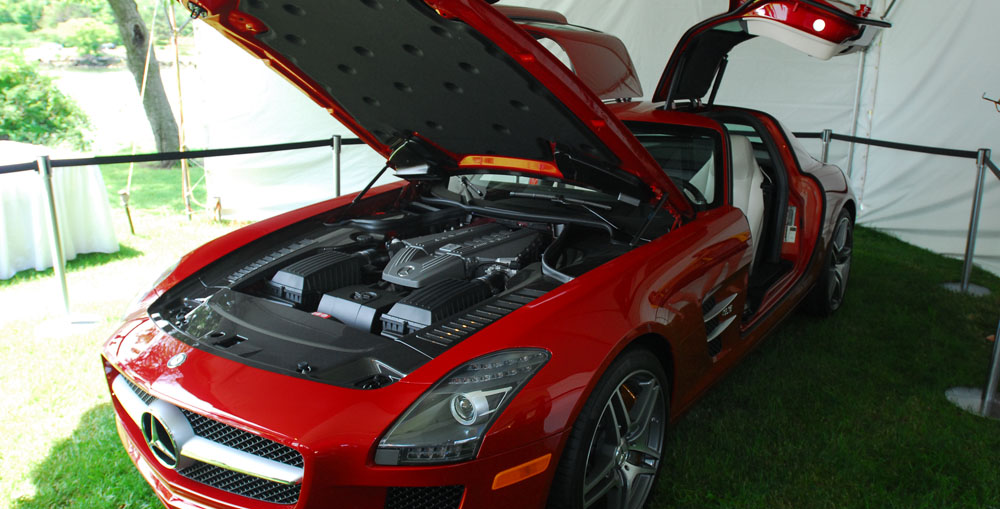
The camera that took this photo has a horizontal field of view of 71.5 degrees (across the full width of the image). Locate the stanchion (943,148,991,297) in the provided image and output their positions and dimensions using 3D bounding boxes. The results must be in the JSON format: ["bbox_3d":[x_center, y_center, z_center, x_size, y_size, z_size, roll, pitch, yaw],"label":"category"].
[{"bbox_3d":[3.231,-0.227,4.761,0.350,0.970,0.350,8,16,34],"label":"stanchion"}]

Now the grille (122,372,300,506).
[{"bbox_3d":[-0.906,0.473,1.945,1.020,0.225,0.160,10,17,37],"label":"grille"}]

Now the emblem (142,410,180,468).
[{"bbox_3d":[-0.935,0.512,1.916,0.178,0.178,0.035,10,25,37],"label":"emblem"}]

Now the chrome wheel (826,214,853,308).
[{"bbox_3d":[1.947,0.050,4.191,0.200,0.540,0.540,10,17,37],"label":"chrome wheel"}]

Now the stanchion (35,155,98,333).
[{"bbox_3d":[-2.677,-0.082,4.216,0.360,1.020,0.360,-9,16,-32],"label":"stanchion"}]

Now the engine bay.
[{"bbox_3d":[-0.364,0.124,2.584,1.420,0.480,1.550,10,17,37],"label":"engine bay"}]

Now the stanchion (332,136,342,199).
[{"bbox_3d":[-1.459,-0.583,6.364,0.350,1.000,0.350,-4,14,-13],"label":"stanchion"}]

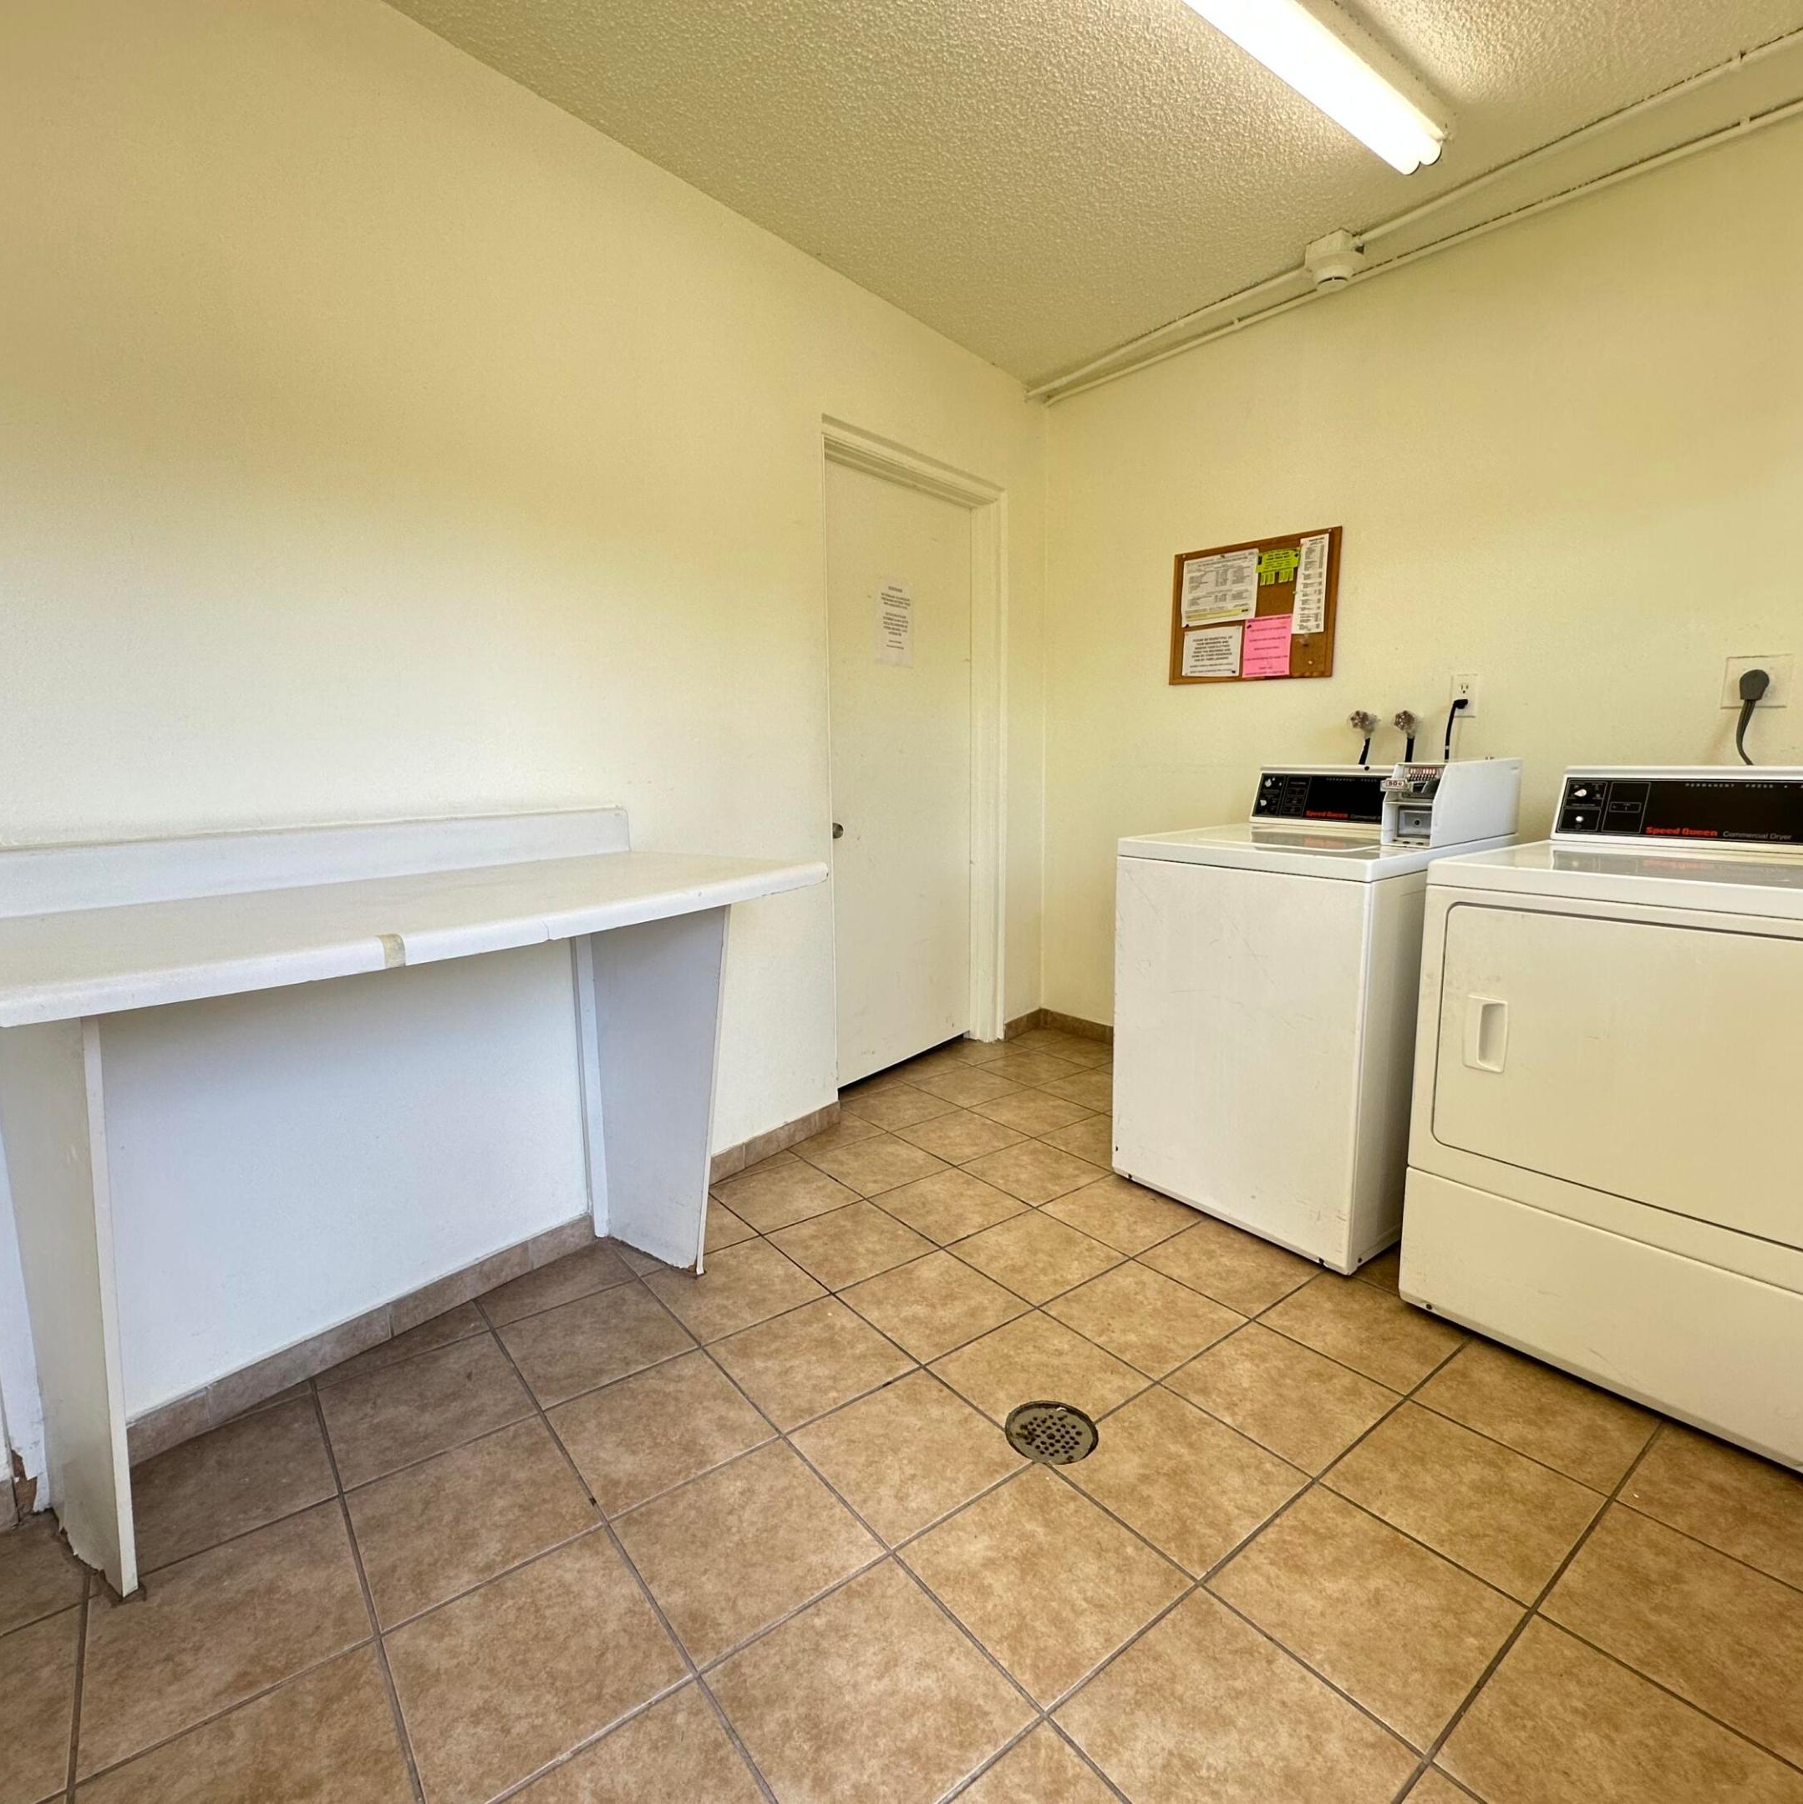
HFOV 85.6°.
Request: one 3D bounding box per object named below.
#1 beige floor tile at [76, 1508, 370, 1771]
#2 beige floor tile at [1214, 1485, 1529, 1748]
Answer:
[{"bbox_3d":[-0.898,0.963,1.304,0.300,0.010,0.300,-7,12,-37],"label":"beige floor tile"},{"bbox_3d":[0.626,0.949,1.322,0.298,0.010,0.298,-7,11,-37],"label":"beige floor tile"}]

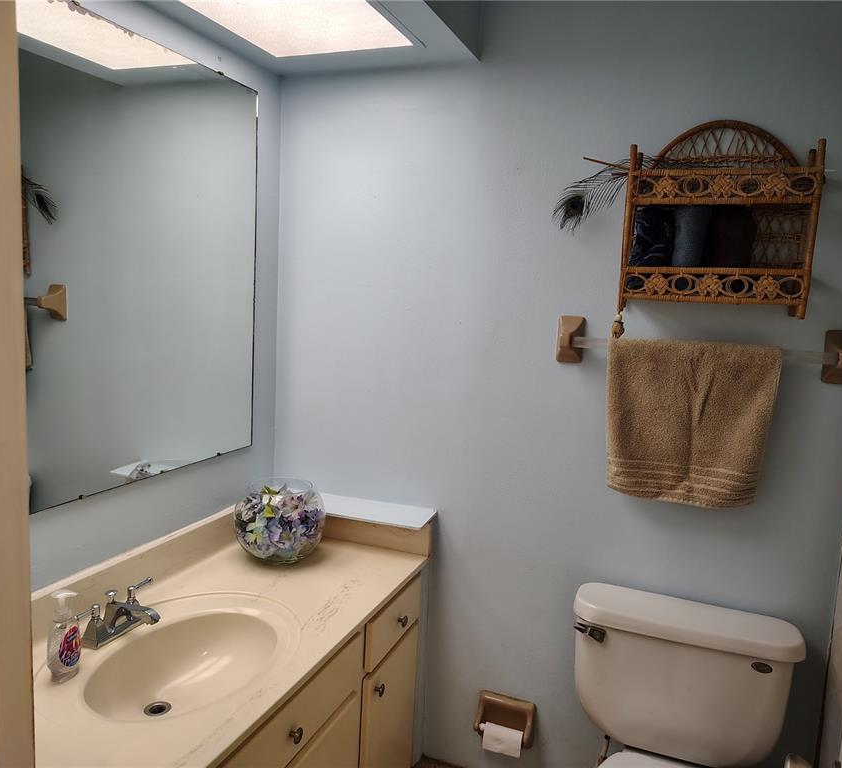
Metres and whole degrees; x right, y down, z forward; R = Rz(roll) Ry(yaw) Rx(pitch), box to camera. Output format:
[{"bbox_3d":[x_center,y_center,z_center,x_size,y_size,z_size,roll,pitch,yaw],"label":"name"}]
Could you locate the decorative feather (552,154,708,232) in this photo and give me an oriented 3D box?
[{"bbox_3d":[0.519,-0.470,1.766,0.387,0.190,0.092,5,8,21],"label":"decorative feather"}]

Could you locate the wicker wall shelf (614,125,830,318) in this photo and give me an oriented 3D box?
[{"bbox_3d":[0.703,-0.399,1.690,0.411,0.470,0.174,5,8,21],"label":"wicker wall shelf"}]

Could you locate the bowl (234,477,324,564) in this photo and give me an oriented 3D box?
[{"bbox_3d":[-0.387,0.379,1.952,0.245,0.198,0.245,3,8,0],"label":"bowl"}]

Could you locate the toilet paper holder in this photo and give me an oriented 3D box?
[{"bbox_3d":[0.241,1.008,2.089,0.168,0.150,0.078,5,8,21],"label":"toilet paper holder"}]

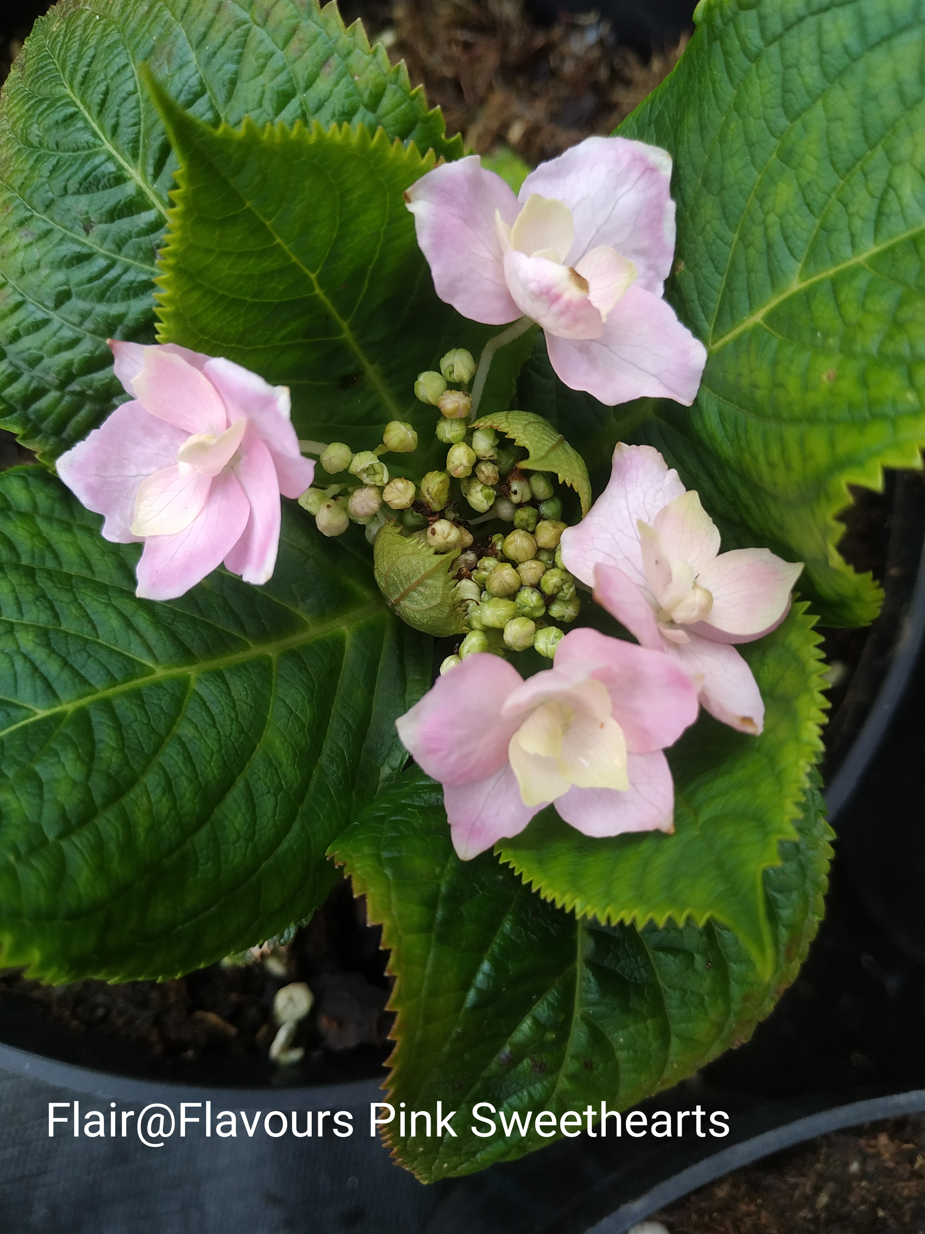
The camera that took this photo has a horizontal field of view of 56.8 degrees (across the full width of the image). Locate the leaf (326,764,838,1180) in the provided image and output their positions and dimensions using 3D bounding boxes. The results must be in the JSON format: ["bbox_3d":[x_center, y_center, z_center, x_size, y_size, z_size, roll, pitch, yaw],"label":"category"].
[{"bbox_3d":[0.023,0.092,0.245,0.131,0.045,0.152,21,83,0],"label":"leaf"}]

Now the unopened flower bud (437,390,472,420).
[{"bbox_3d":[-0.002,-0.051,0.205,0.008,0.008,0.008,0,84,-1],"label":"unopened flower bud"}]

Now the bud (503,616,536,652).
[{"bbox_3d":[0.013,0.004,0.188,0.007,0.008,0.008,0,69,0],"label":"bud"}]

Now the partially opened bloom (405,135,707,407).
[{"bbox_3d":[0.017,-0.063,0.156,0.053,0.024,0.050,0,71,-12],"label":"partially opened bloom"}]

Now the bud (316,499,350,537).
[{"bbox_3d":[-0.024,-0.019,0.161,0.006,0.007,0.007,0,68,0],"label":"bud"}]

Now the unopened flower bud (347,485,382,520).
[{"bbox_3d":[-0.019,-0.022,0.164,0.006,0.006,0.007,1,81,-3],"label":"unopened flower bud"}]

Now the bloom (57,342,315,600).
[{"bbox_3d":[-0.051,-0.027,0.157,0.046,0.022,0.046,0,90,9],"label":"bloom"}]

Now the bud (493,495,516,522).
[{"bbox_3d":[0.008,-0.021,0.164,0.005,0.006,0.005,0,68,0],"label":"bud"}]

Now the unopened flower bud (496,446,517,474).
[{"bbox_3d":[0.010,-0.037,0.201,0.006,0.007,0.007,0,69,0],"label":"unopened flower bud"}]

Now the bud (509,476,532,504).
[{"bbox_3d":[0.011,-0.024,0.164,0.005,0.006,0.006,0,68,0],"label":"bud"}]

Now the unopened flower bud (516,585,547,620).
[{"bbox_3d":[0.012,-0.003,0.157,0.005,0.006,0.006,0,68,0],"label":"unopened flower bud"}]

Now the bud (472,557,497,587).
[{"bbox_3d":[0.005,-0.009,0.169,0.006,0.006,0.006,1,81,-3],"label":"bud"}]

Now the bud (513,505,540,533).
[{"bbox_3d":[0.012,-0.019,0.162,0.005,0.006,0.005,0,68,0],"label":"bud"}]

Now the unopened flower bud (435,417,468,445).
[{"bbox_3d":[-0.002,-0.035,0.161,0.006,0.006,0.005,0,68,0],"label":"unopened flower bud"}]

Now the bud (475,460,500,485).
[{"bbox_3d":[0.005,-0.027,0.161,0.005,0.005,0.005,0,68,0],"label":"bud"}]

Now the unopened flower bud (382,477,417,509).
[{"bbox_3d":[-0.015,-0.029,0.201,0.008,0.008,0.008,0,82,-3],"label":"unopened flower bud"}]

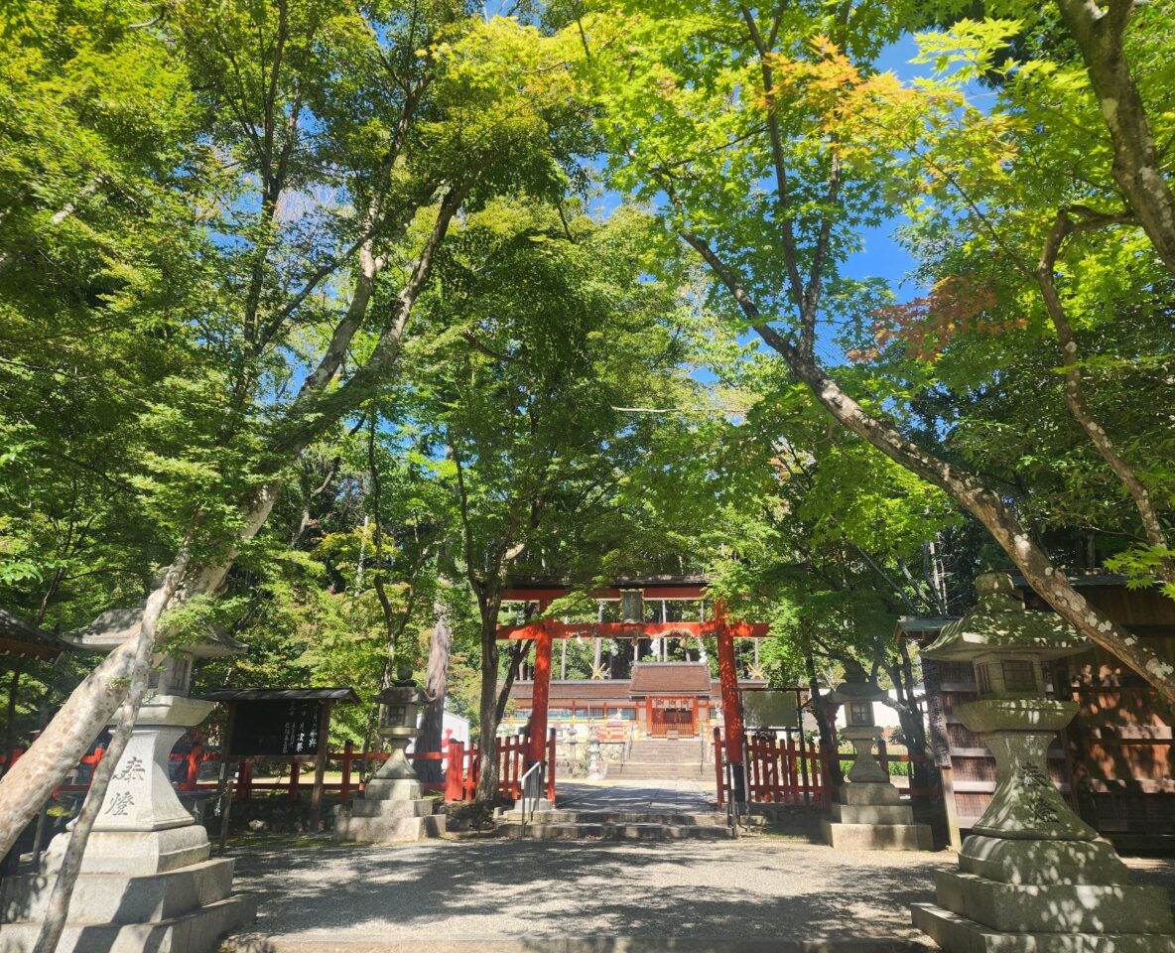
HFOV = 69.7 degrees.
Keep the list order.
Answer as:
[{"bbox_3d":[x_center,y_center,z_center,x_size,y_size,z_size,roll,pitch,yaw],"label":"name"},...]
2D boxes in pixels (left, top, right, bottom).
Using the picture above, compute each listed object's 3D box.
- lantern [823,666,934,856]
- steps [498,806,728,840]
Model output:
[{"bbox_3d":[4.379,4.345,13.350,1.420,2.760,1.420,-1,-19,5],"label":"lantern"},{"bbox_3d":[0.509,5.973,14.474,3.880,0.330,1.200,-1,-19,5],"label":"steps"}]

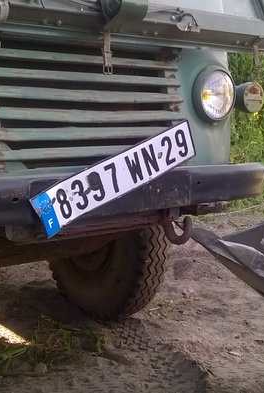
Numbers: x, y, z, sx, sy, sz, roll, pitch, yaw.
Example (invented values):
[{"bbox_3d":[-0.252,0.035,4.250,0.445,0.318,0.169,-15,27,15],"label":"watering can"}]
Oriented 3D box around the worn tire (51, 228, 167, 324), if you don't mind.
[{"bbox_3d":[-0.160,0.172,3.070,0.220,0.876,0.876,-6,8,-39],"label":"worn tire"}]

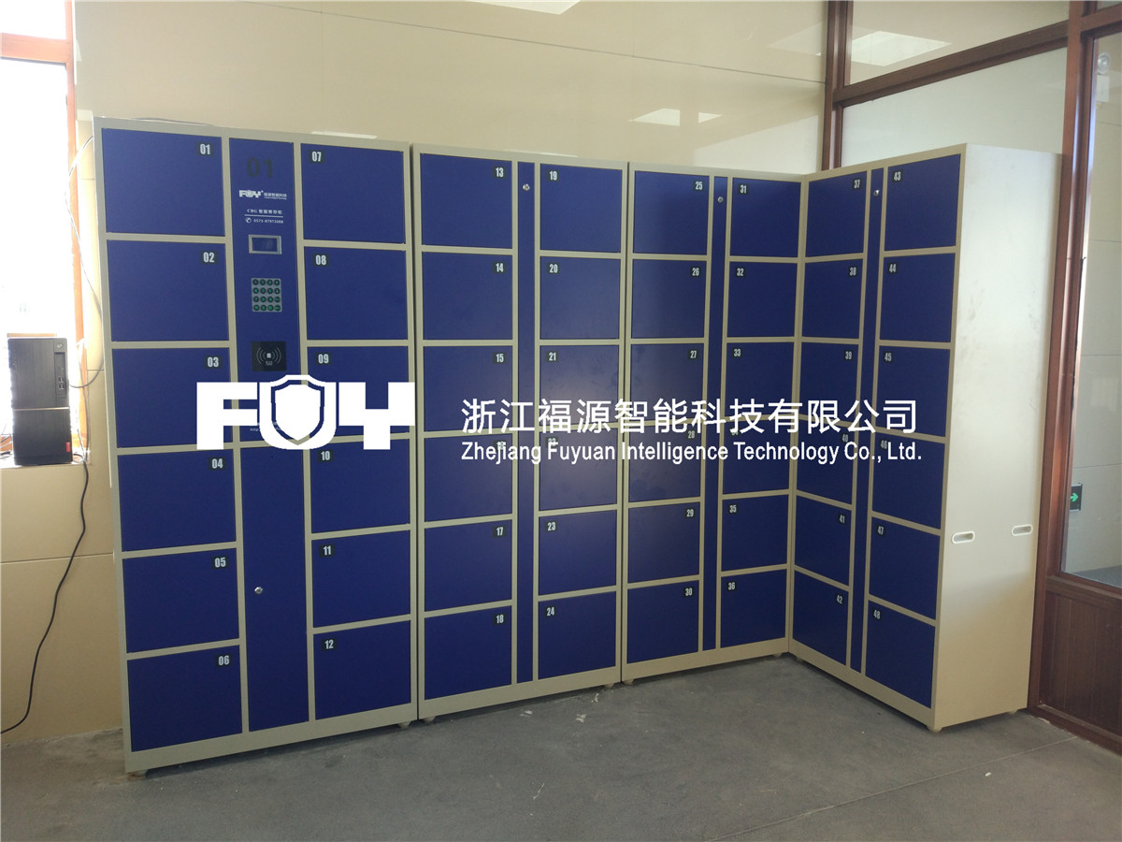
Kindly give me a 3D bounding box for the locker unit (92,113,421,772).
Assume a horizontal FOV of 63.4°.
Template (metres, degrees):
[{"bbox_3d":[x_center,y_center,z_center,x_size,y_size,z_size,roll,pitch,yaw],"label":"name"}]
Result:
[{"bbox_3d":[-0.938,0.075,2.869,0.855,1.852,0.415,-3,7,-24],"label":"locker unit"}]

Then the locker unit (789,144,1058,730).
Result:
[{"bbox_3d":[1.242,0.045,3.221,0.415,1.852,0.731,-3,7,-24],"label":"locker unit"}]

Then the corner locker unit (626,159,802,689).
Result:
[{"bbox_3d":[0.479,0.010,3.505,0.741,1.852,0.415,-3,7,-24],"label":"corner locker unit"}]

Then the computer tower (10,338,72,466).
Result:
[{"bbox_3d":[-1.740,-0.079,3.031,0.158,0.395,0.370,-3,7,-30],"label":"computer tower"}]

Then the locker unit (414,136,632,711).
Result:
[{"bbox_3d":[-0.204,0.041,3.200,0.746,1.852,0.415,-3,7,-24],"label":"locker unit"}]

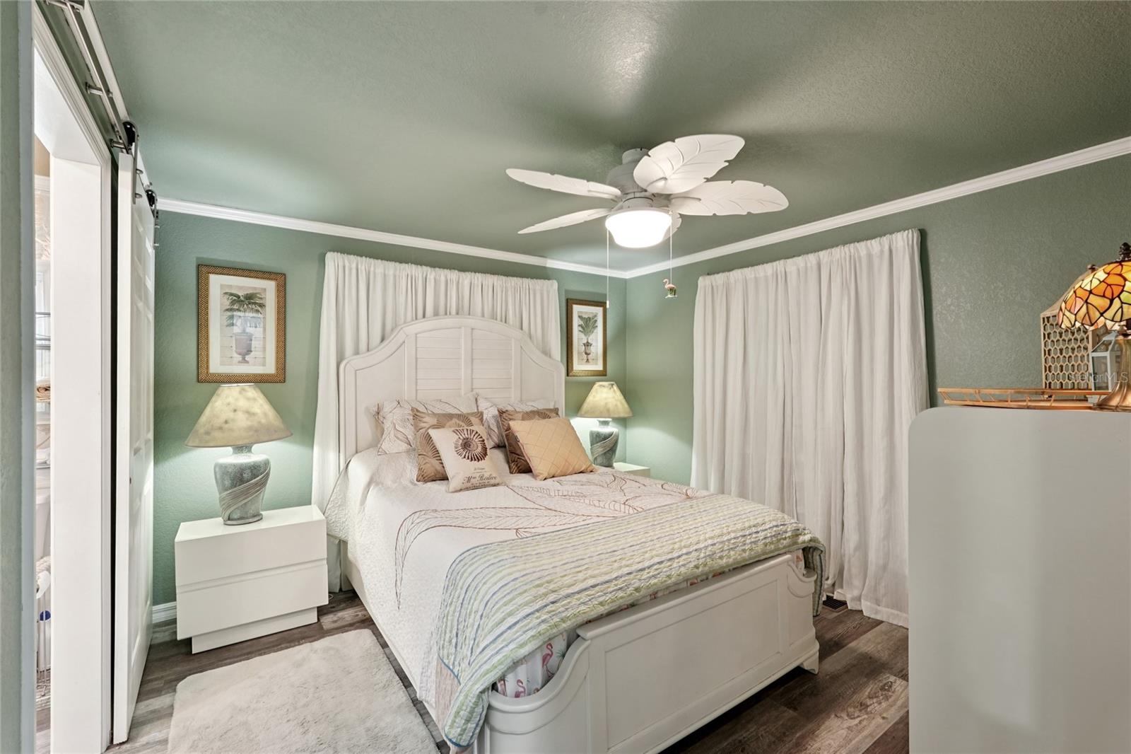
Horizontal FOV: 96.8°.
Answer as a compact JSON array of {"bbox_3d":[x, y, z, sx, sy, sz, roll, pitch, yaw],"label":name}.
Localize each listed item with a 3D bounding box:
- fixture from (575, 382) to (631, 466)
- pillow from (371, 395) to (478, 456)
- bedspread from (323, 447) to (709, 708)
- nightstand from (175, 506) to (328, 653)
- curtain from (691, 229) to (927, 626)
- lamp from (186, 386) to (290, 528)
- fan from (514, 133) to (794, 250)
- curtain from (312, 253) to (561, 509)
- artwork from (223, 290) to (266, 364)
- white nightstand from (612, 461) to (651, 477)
[{"bbox_3d":[0.329,0.391,4.160,0.470,0.730,0.470,0,0,0],"label":"fixture"},{"bbox_3d":[-0.870,0.298,3.142,0.660,0.440,0.160,0,-30,-35],"label":"pillow"},{"bbox_3d":[-0.149,0.795,2.709,1.730,0.660,2.050,0,0,-35],"label":"bedspread"},{"bbox_3d":[-1.636,1.035,2.646,0.640,0.556,0.368,0,0,-35],"label":"nightstand"},{"bbox_3d":[1.410,0.266,3.251,0.170,2.080,1.590,0,0,-35],"label":"curtain"},{"bbox_3d":[-1.724,0.393,2.672,0.470,0.730,0.470,0,0,-35],"label":"lamp"},{"bbox_3d":[0.317,-0.752,2.188,1.300,0.410,1.300,0,0,-35],"label":"fan"},{"bbox_3d":[-0.783,0.274,3.593,1.880,2.080,0.130,0,0,-35],"label":"curtain"},{"bbox_3d":[-1.850,-0.292,2.905,0.215,0.435,0.025,0,0,-35],"label":"artwork"},{"bbox_3d":[0.339,1.033,4.102,0.640,0.556,0.368,0,0,-35],"label":"white nightstand"}]

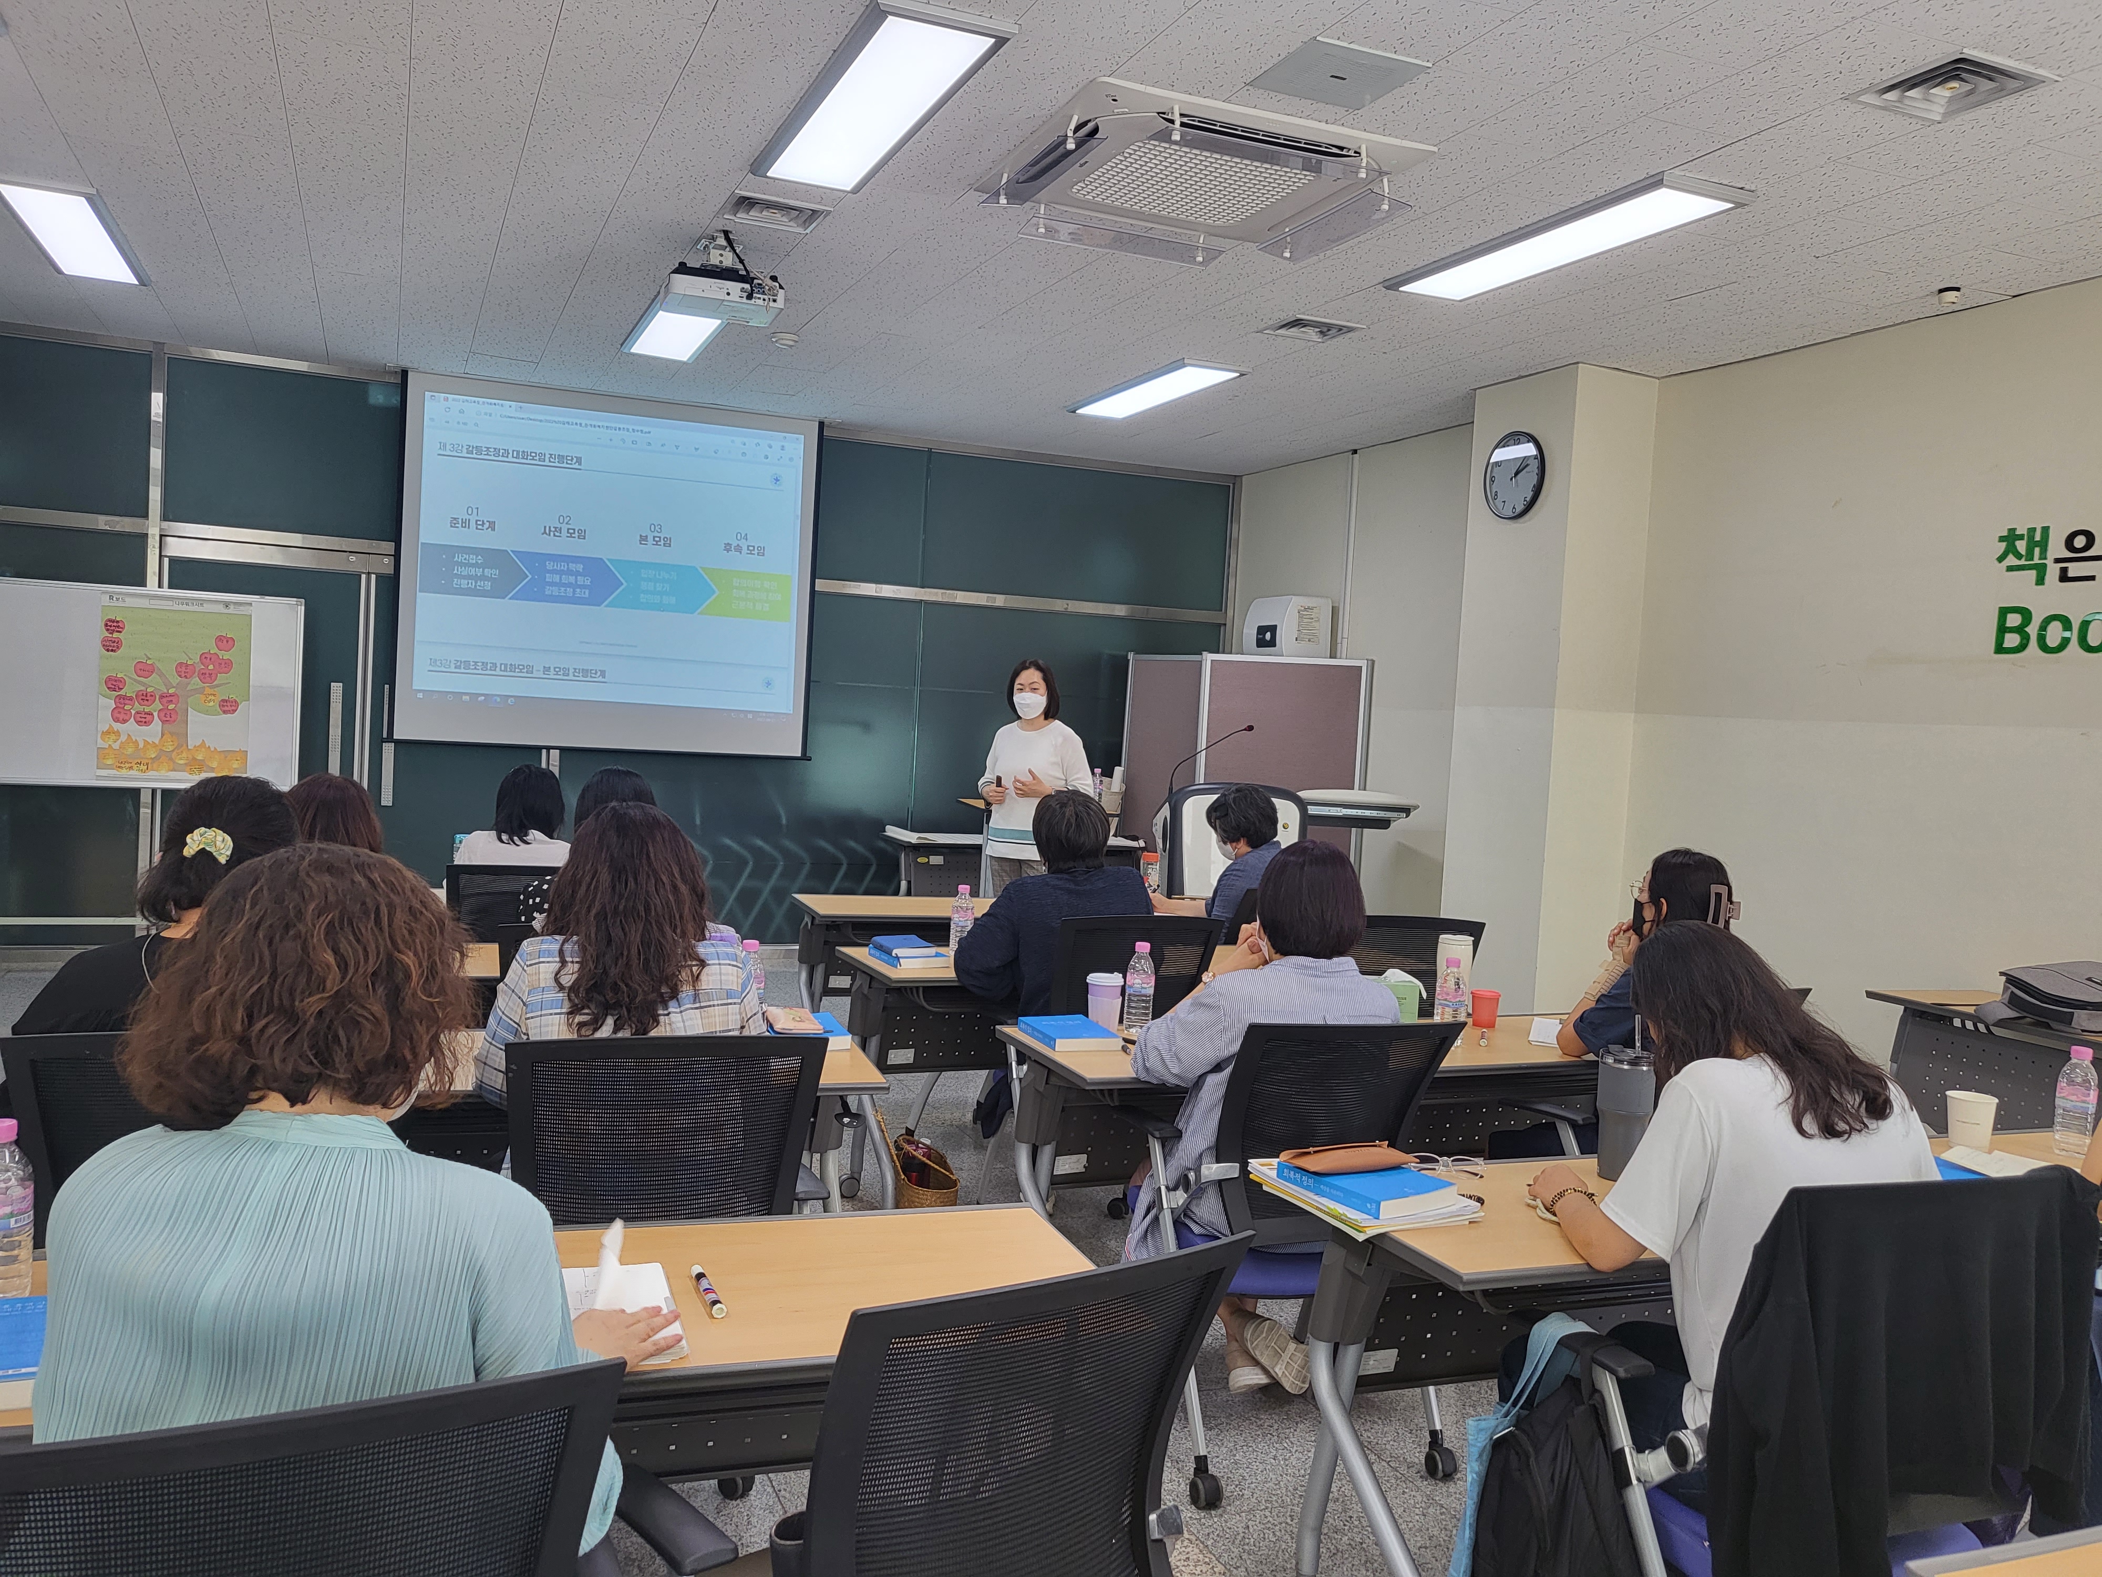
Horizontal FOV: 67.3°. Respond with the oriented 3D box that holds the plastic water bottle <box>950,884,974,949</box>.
[{"bbox_3d":[-0.265,0.381,4.653,0.066,0.204,0.066,3,3,0],"label":"plastic water bottle"}]

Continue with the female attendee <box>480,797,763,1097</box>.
[{"bbox_3d":[-0.773,0.655,2.724,0.500,1.270,0.740,2,3,-23],"label":"female attendee"}]

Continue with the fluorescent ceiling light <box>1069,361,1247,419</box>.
[{"bbox_3d":[0.476,-1.803,7.286,0.330,0.060,1.290,2,3,-23],"label":"fluorescent ceiling light"}]

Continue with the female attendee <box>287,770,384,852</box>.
[{"bbox_3d":[-1.627,0.556,3.556,0.470,1.220,0.620,2,3,-23],"label":"female attendee"}]

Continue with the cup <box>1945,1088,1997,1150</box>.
[{"bbox_3d":[1.738,0.628,2.982,0.093,0.102,0.093,3,3,0],"label":"cup"}]

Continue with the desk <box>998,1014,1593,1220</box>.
[{"bbox_3d":[0.787,0.956,3.739,1.800,0.735,0.510,2,3,-24],"label":"desk"}]

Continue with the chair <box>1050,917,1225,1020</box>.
[{"bbox_3d":[0.115,0.765,4.250,0.600,0.910,0.600,2,3,-23],"label":"chair"}]

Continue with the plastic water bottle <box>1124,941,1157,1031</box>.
[{"bbox_3d":[0.211,0.457,3.678,0.066,0.204,0.066,3,3,0],"label":"plastic water bottle"}]

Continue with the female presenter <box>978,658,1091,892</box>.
[{"bbox_3d":[-0.095,0.265,6.816,0.500,1.610,0.340,4,3,14],"label":"female presenter"}]

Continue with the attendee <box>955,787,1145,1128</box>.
[{"bbox_3d":[-0.067,0.616,4.329,0.550,1.260,0.750,2,3,-23],"label":"attendee"}]

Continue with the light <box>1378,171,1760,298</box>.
[{"bbox_3d":[1.521,-1.643,4.818,0.319,0.040,1.286,2,3,-23],"label":"light"}]

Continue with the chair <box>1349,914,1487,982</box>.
[{"bbox_3d":[0.871,0.788,4.543,0.600,0.910,0.600,2,3,-15],"label":"chair"}]

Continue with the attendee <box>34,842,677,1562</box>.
[{"bbox_3d":[-0.618,0.680,1.488,0.550,1.300,0.620,2,3,-23],"label":"attendee"}]

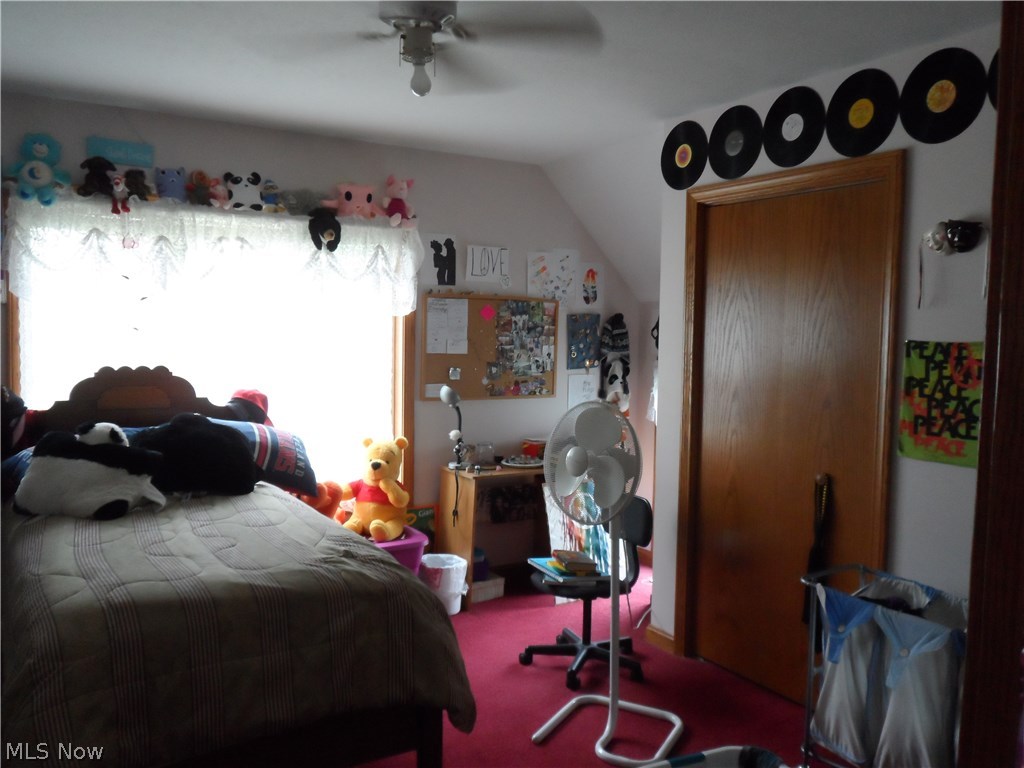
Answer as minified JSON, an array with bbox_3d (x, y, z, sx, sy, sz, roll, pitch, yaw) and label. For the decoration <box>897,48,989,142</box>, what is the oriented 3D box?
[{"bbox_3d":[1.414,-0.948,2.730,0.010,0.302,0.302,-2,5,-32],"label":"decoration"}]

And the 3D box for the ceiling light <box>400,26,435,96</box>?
[{"bbox_3d":[-0.269,-0.923,2.370,0.095,0.200,0.095,0,4,-7],"label":"ceiling light"}]

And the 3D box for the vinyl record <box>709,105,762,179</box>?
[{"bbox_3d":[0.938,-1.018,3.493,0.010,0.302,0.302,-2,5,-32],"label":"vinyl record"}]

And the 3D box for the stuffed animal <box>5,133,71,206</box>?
[{"bbox_3d":[-1.989,-0.899,3.472,0.255,0.295,0.180,-2,5,-32],"label":"stuffed animal"}]

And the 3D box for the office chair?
[{"bbox_3d":[0.376,0.898,3.714,0.570,0.735,0.530,-3,5,-38],"label":"office chair"}]

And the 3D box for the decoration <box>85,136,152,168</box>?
[{"bbox_3d":[-1.756,-1.041,3.724,0.270,0.105,0.015,-2,5,-32],"label":"decoration"}]

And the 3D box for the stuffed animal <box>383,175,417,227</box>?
[{"bbox_3d":[-0.582,-0.947,4.282,0.142,0.256,0.160,-3,5,-40],"label":"stuffed animal"}]

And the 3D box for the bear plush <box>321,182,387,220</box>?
[{"bbox_3d":[-0.807,-0.927,4.218,0.320,0.185,0.150,-1,4,-21],"label":"bear plush"}]

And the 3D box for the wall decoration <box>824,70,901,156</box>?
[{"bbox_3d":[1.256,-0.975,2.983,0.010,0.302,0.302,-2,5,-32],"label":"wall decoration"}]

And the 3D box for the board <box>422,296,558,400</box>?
[{"bbox_3d":[-0.107,-0.203,4.783,0.905,0.605,0.022,-2,5,-32],"label":"board"}]

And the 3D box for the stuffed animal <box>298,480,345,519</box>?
[{"bbox_3d":[-0.910,0.596,3.978,0.197,0.248,0.220,-2,5,-32],"label":"stuffed animal"}]

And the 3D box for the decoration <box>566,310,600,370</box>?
[{"bbox_3d":[0.449,-0.260,5.131,0.265,0.345,0.020,-2,5,-32],"label":"decoration"}]

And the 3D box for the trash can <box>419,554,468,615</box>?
[{"bbox_3d":[-0.358,1.067,4.393,0.243,0.262,0.243,1,4,0],"label":"trash can"}]

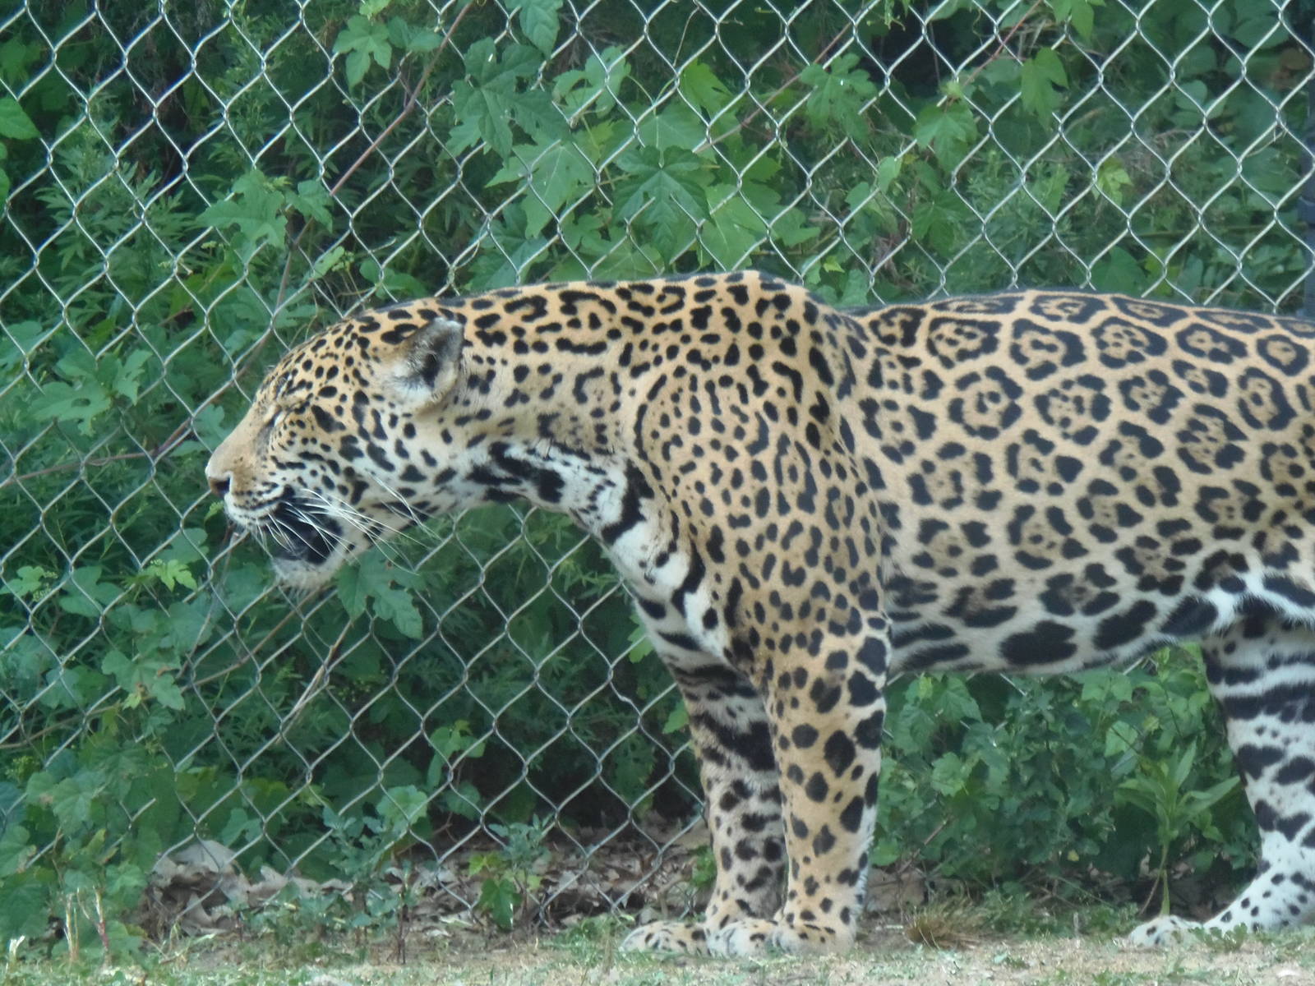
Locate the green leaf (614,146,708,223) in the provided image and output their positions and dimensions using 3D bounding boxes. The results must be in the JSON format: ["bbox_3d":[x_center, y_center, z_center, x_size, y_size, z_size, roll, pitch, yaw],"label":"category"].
[{"bbox_3d":[0.003,-0.302,10.420,0.092,0.074,0.040,1,4,0],"label":"green leaf"}]

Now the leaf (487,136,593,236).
[{"bbox_3d":[-0.115,-0.305,10.520,0.104,0.094,0.040,1,4,0],"label":"leaf"}]

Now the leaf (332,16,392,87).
[{"bbox_3d":[-0.259,-0.389,9.310,0.051,0.063,0.030,0,2,0],"label":"leaf"}]

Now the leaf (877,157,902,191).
[{"bbox_3d":[0.228,-0.314,10.460,0.025,0.035,0.014,1,4,0],"label":"leaf"}]

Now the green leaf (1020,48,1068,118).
[{"bbox_3d":[0.340,-0.360,9.310,0.043,0.061,0.030,0,2,0],"label":"green leaf"}]

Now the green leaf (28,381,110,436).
[{"bbox_3d":[-0.580,-0.084,10.460,0.080,0.053,0.045,1,4,0],"label":"green leaf"}]

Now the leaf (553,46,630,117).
[{"bbox_3d":[-0.059,-0.365,9.400,0.067,0.063,0.030,0,2,0],"label":"leaf"}]

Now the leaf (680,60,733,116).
[{"bbox_3d":[0.043,-0.358,9.410,0.047,0.053,0.030,0,2,0],"label":"leaf"}]

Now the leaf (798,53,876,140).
[{"bbox_3d":[0.179,-0.391,10.440,0.077,0.083,0.035,1,4,0],"label":"leaf"}]

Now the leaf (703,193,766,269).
[{"bbox_3d":[0.067,-0.234,9.390,0.061,0.072,0.030,0,2,0],"label":"leaf"}]

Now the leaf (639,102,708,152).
[{"bbox_3d":[0.013,-0.318,9.400,0.066,0.055,0.030,0,2,0],"label":"leaf"}]

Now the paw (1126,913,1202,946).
[{"bbox_3d":[0.434,0.374,9.070,0.075,0.029,0.075,0,2,0],"label":"paw"}]

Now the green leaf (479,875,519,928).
[{"bbox_3d":[-0.139,0.359,9.290,0.038,0.047,0.030,0,2,0],"label":"green leaf"}]

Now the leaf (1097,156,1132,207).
[{"bbox_3d":[0.454,-0.310,10.530,0.036,0.048,0.018,1,4,0],"label":"leaf"}]

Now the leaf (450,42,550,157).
[{"bbox_3d":[-0.154,-0.387,10.430,0.099,0.109,0.040,1,4,0],"label":"leaf"}]

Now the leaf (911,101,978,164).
[{"bbox_3d":[0.283,-0.355,10.440,0.066,0.060,0.030,1,4,0],"label":"leaf"}]

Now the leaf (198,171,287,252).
[{"bbox_3d":[-0.364,-0.248,9.310,0.079,0.071,0.030,0,2,0],"label":"leaf"}]

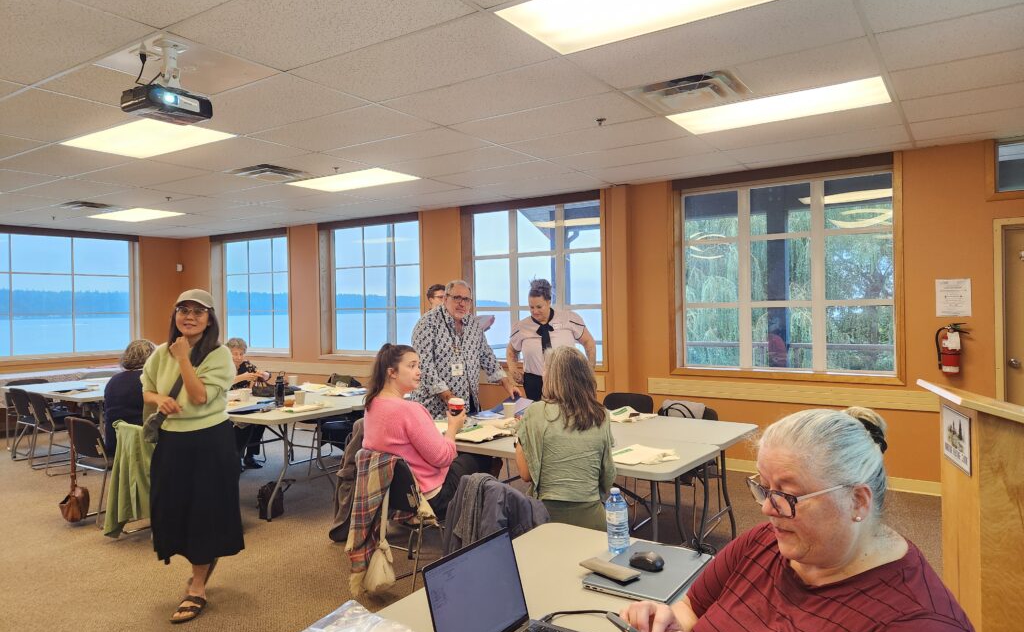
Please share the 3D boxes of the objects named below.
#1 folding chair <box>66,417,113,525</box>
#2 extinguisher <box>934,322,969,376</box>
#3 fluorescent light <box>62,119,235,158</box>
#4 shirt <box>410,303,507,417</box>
[{"bbox_3d":[-2.813,1.068,4.854,0.470,0.800,0.540,0,1,34],"label":"folding chair"},{"bbox_3d":[3.246,0.245,5.012,0.208,0.380,0.150,0,1,34],"label":"extinguisher"},{"bbox_3d":[-2.466,-1.204,4.602,1.200,0.050,0.600,0,1,34],"label":"fluorescent light"},{"bbox_3d":[-0.366,0.325,4.650,0.620,0.800,0.420,-1,1,-23],"label":"shirt"}]

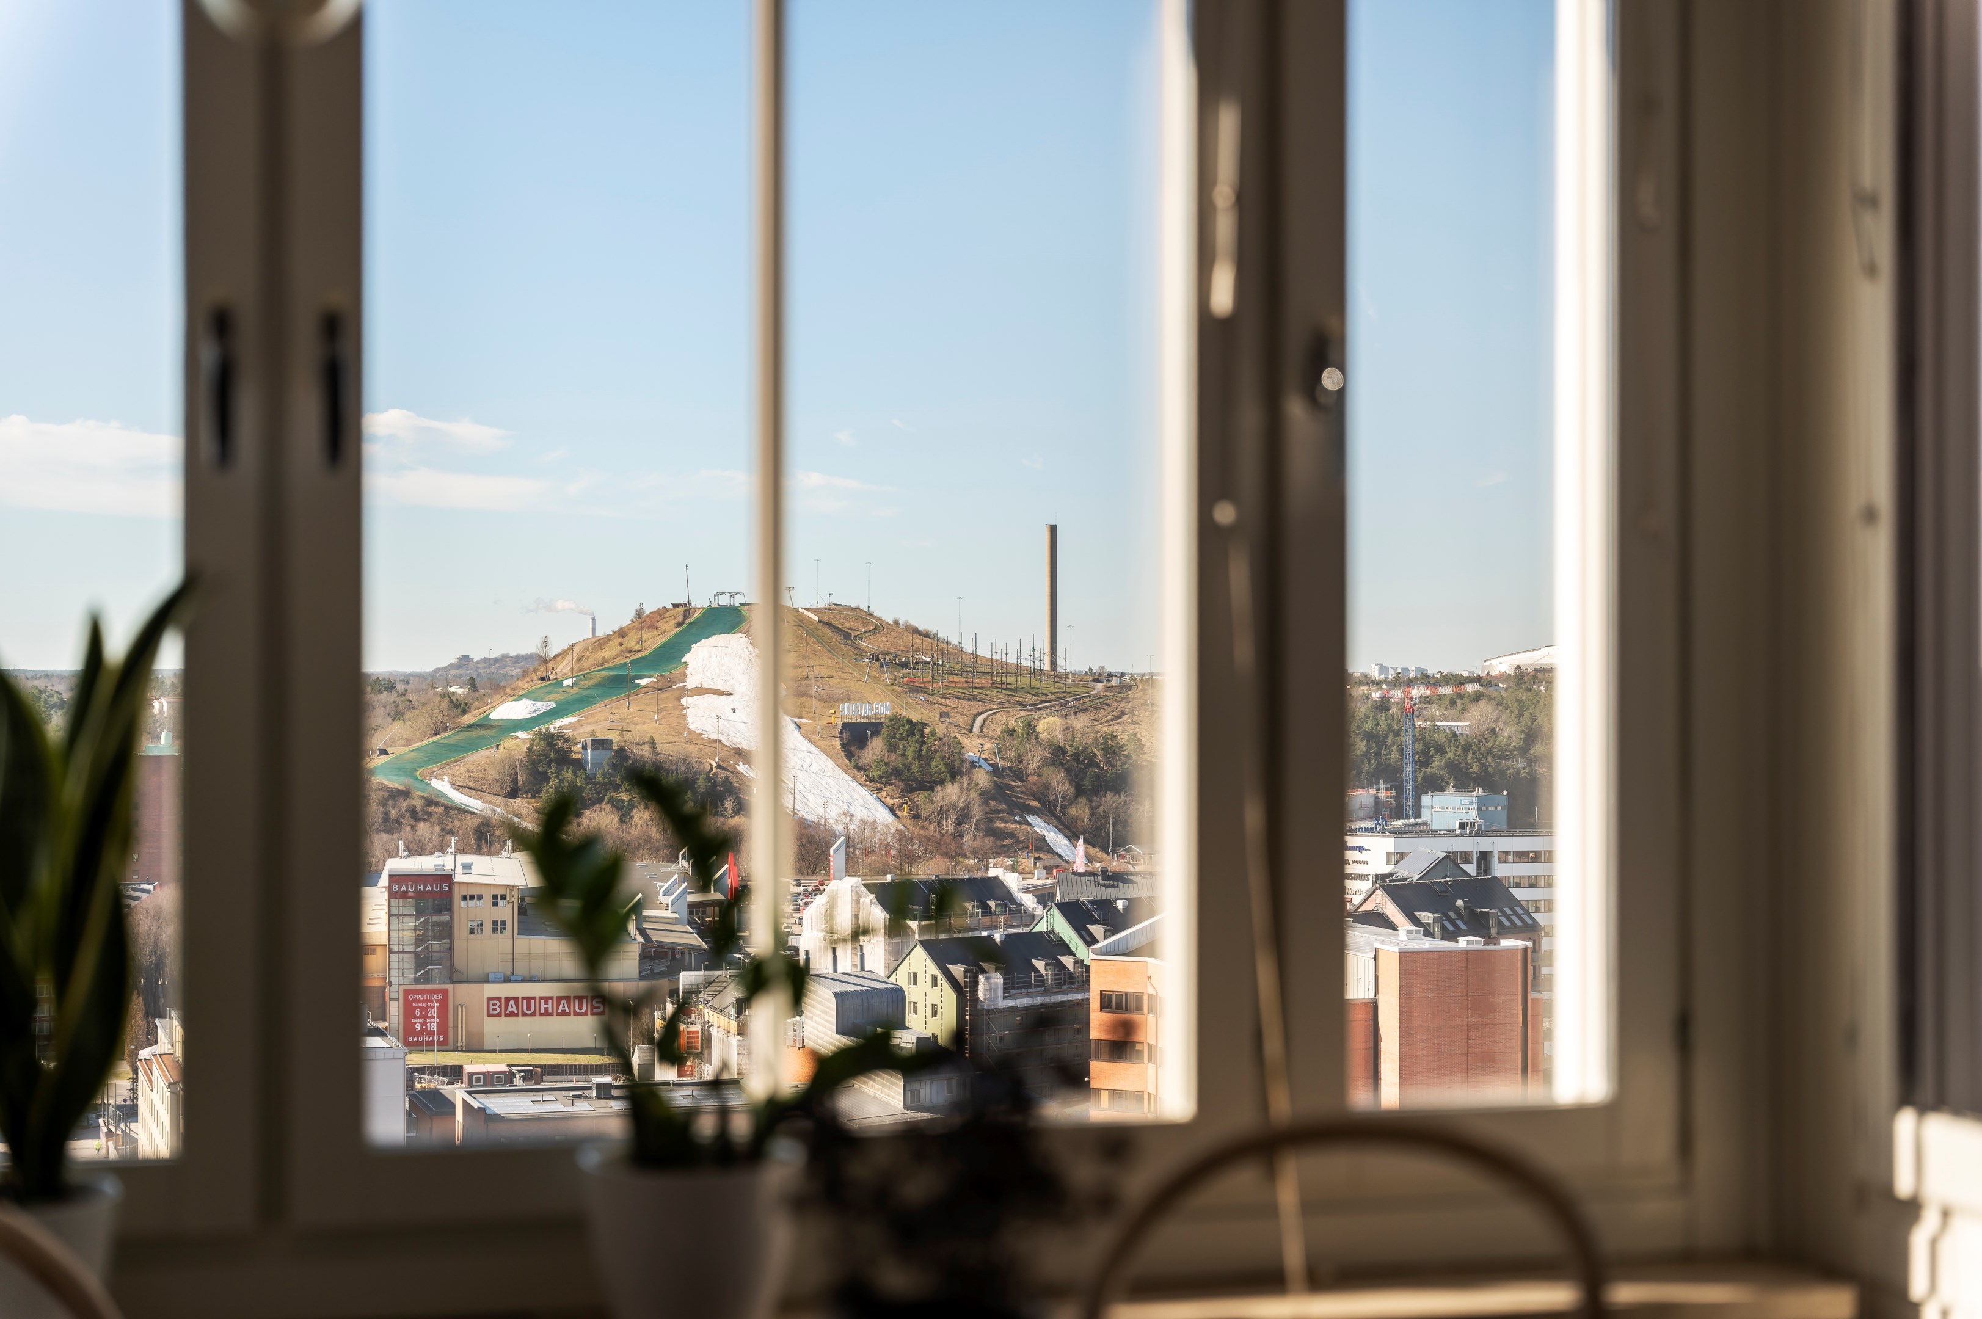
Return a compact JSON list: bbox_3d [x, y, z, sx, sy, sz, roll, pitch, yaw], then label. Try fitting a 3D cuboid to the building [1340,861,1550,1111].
[{"bbox_3d":[57.200,38.384,412.000,22.500,22.000,16.000,0,0,-40],"label":"building"}]

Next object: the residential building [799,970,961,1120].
[{"bbox_3d":[-10.900,39.497,325.000,10.500,14.000,20.000,0,0,-30],"label":"residential building"}]

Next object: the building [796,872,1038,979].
[{"bbox_3d":[-9.000,40.210,447.300,27.500,20.500,17.500,0,0,-40],"label":"building"}]

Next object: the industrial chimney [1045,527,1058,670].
[{"bbox_3d":[24.100,-23.510,1300.000,4.800,61.000,4.800,0,0,0],"label":"industrial chimney"}]

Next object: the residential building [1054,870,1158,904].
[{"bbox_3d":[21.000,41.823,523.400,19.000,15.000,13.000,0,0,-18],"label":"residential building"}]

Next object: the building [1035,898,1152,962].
[{"bbox_3d":[14.200,39.649,395.500,17.000,20.400,13.000,0,0,-40],"label":"building"}]

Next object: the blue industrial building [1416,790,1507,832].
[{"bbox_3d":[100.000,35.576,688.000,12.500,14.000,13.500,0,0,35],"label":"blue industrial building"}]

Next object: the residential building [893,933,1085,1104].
[{"bbox_3d":[-0.200,39.593,346.400,19.500,20.300,12.500,0,0,-41],"label":"residential building"}]

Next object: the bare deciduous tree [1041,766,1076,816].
[{"bbox_3d":[19.400,37.846,930.000,9.700,13.700,9.700,0,0,0],"label":"bare deciduous tree"}]

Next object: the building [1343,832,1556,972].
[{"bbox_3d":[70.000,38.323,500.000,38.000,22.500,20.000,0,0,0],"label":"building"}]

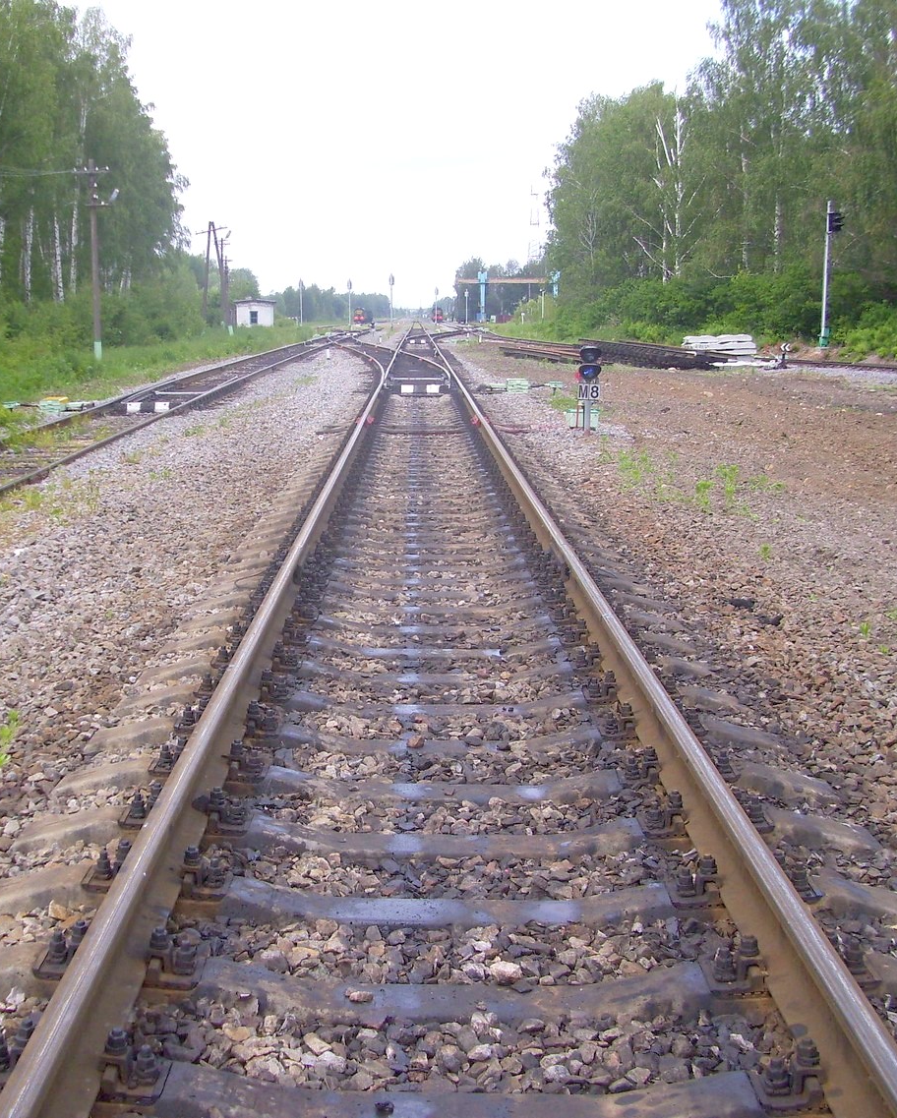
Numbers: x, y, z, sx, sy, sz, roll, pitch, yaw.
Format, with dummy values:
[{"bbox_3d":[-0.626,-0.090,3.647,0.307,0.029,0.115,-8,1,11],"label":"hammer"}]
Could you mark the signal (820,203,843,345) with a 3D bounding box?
[{"bbox_3d":[14.648,-10.842,55.978,0.650,5.470,0.450,7,12,37],"label":"signal"}]

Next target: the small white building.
[{"bbox_3d":[-18.882,-23.970,143.005,4.100,2.930,3.800,-1,10,-5],"label":"small white building"}]

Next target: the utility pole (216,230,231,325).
[{"bbox_3d":[-17.495,-21.803,113.964,1.400,7.440,0.450,1,10,5],"label":"utility pole"}]

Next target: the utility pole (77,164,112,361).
[{"bbox_3d":[-14.229,-11.859,58.850,1.450,7.740,0.400,1,10,5],"label":"utility pole"}]

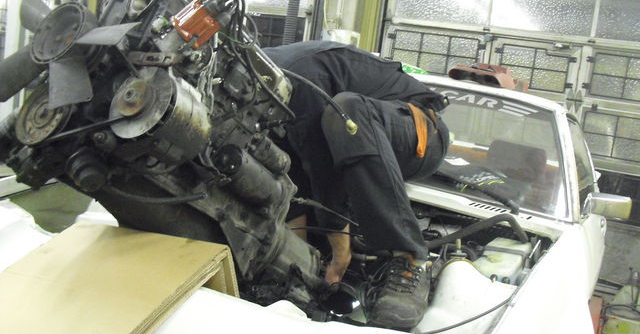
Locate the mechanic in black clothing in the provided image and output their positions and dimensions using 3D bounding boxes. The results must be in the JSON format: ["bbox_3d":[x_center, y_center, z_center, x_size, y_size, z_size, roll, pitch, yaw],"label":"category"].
[{"bbox_3d":[0.067,0.035,2.100,0.680,0.840,0.680,6,5,-19],"label":"mechanic in black clothing"}]

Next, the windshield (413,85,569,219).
[{"bbox_3d":[0.391,-0.131,2.817,1.360,0.130,0.640,10,48,25],"label":"windshield"}]

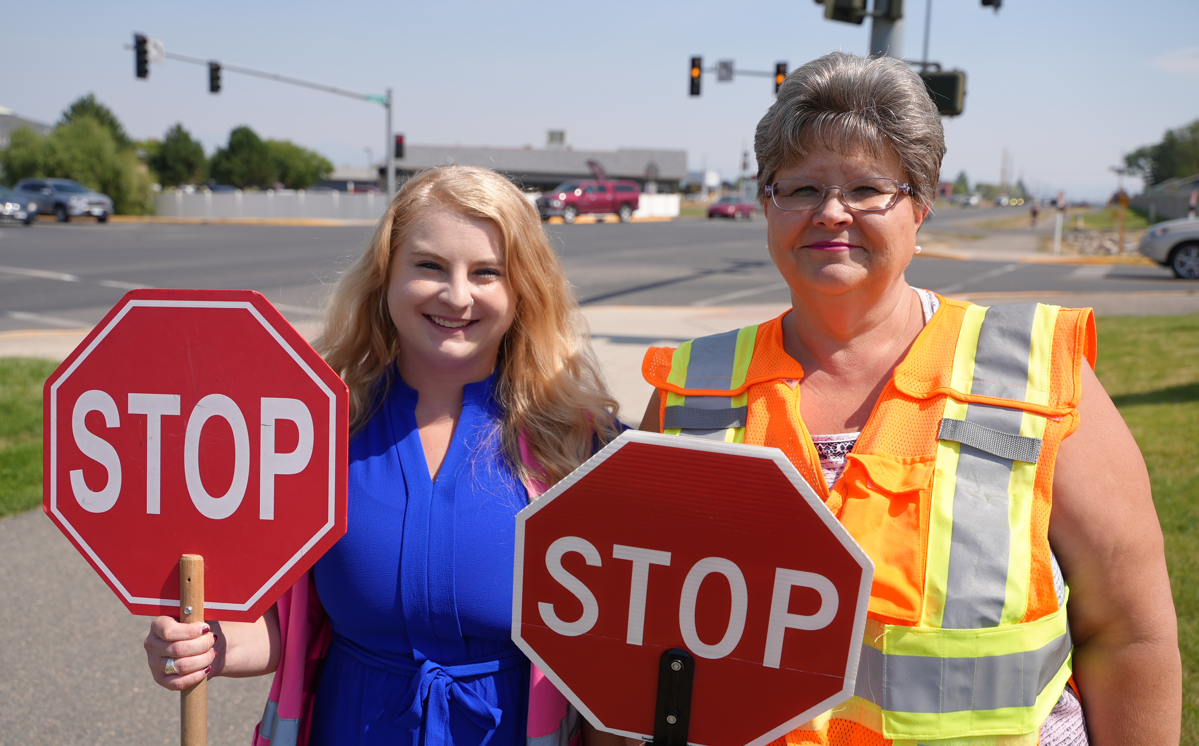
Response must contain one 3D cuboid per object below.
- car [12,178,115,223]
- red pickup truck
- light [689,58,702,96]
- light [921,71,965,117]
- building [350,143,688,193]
[{"bbox_3d":[-21.371,-6.886,42.430,4.600,1.700,1.870,7,11,32],"label":"car"},{"bbox_3d":[-0.601,-8.112,50.415,5.700,1.950,2.000,-8,13,-43],"label":"red pickup truck"},{"bbox_3d":[3.594,-11.065,39.800,0.360,1.400,0.420,3,10,14],"label":"light"},{"bbox_3d":[3.709,-3.037,11.600,0.470,0.450,0.230,7,11,30],"label":"light"},{"bbox_3d":[-8.255,-18.507,101.104,29.000,5.300,15.000,-3,11,-24],"label":"building"}]

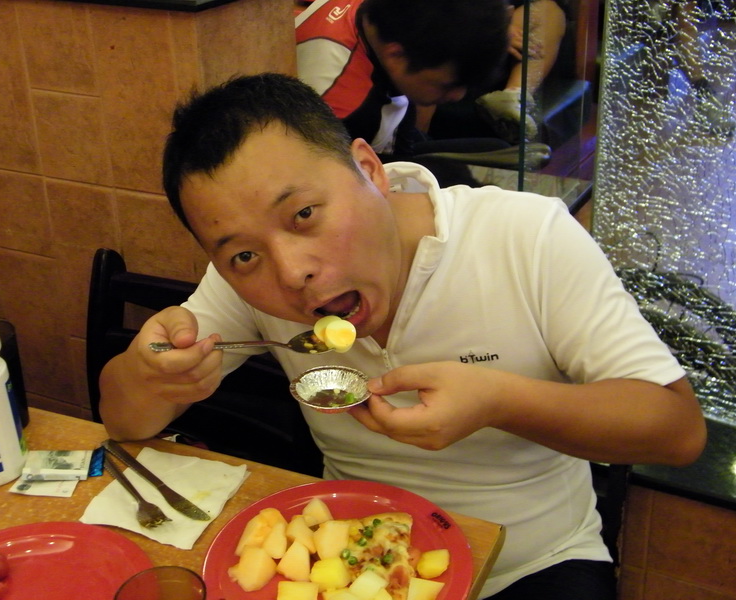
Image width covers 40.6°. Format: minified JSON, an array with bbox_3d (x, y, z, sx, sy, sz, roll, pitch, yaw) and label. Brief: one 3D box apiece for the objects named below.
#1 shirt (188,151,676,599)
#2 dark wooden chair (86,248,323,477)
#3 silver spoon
[{"bbox_3d":[0.085,0.090,1.080,0.520,0.530,0.310,9,36,24],"label":"shirt"},{"bbox_3d":[-0.298,0.454,1.259,0.410,0.874,0.480,10,25,28],"label":"dark wooden chair"},{"bbox_3d":[-0.112,0.041,0.868,0.175,0.022,0.037,-1,21,15],"label":"silver spoon"}]

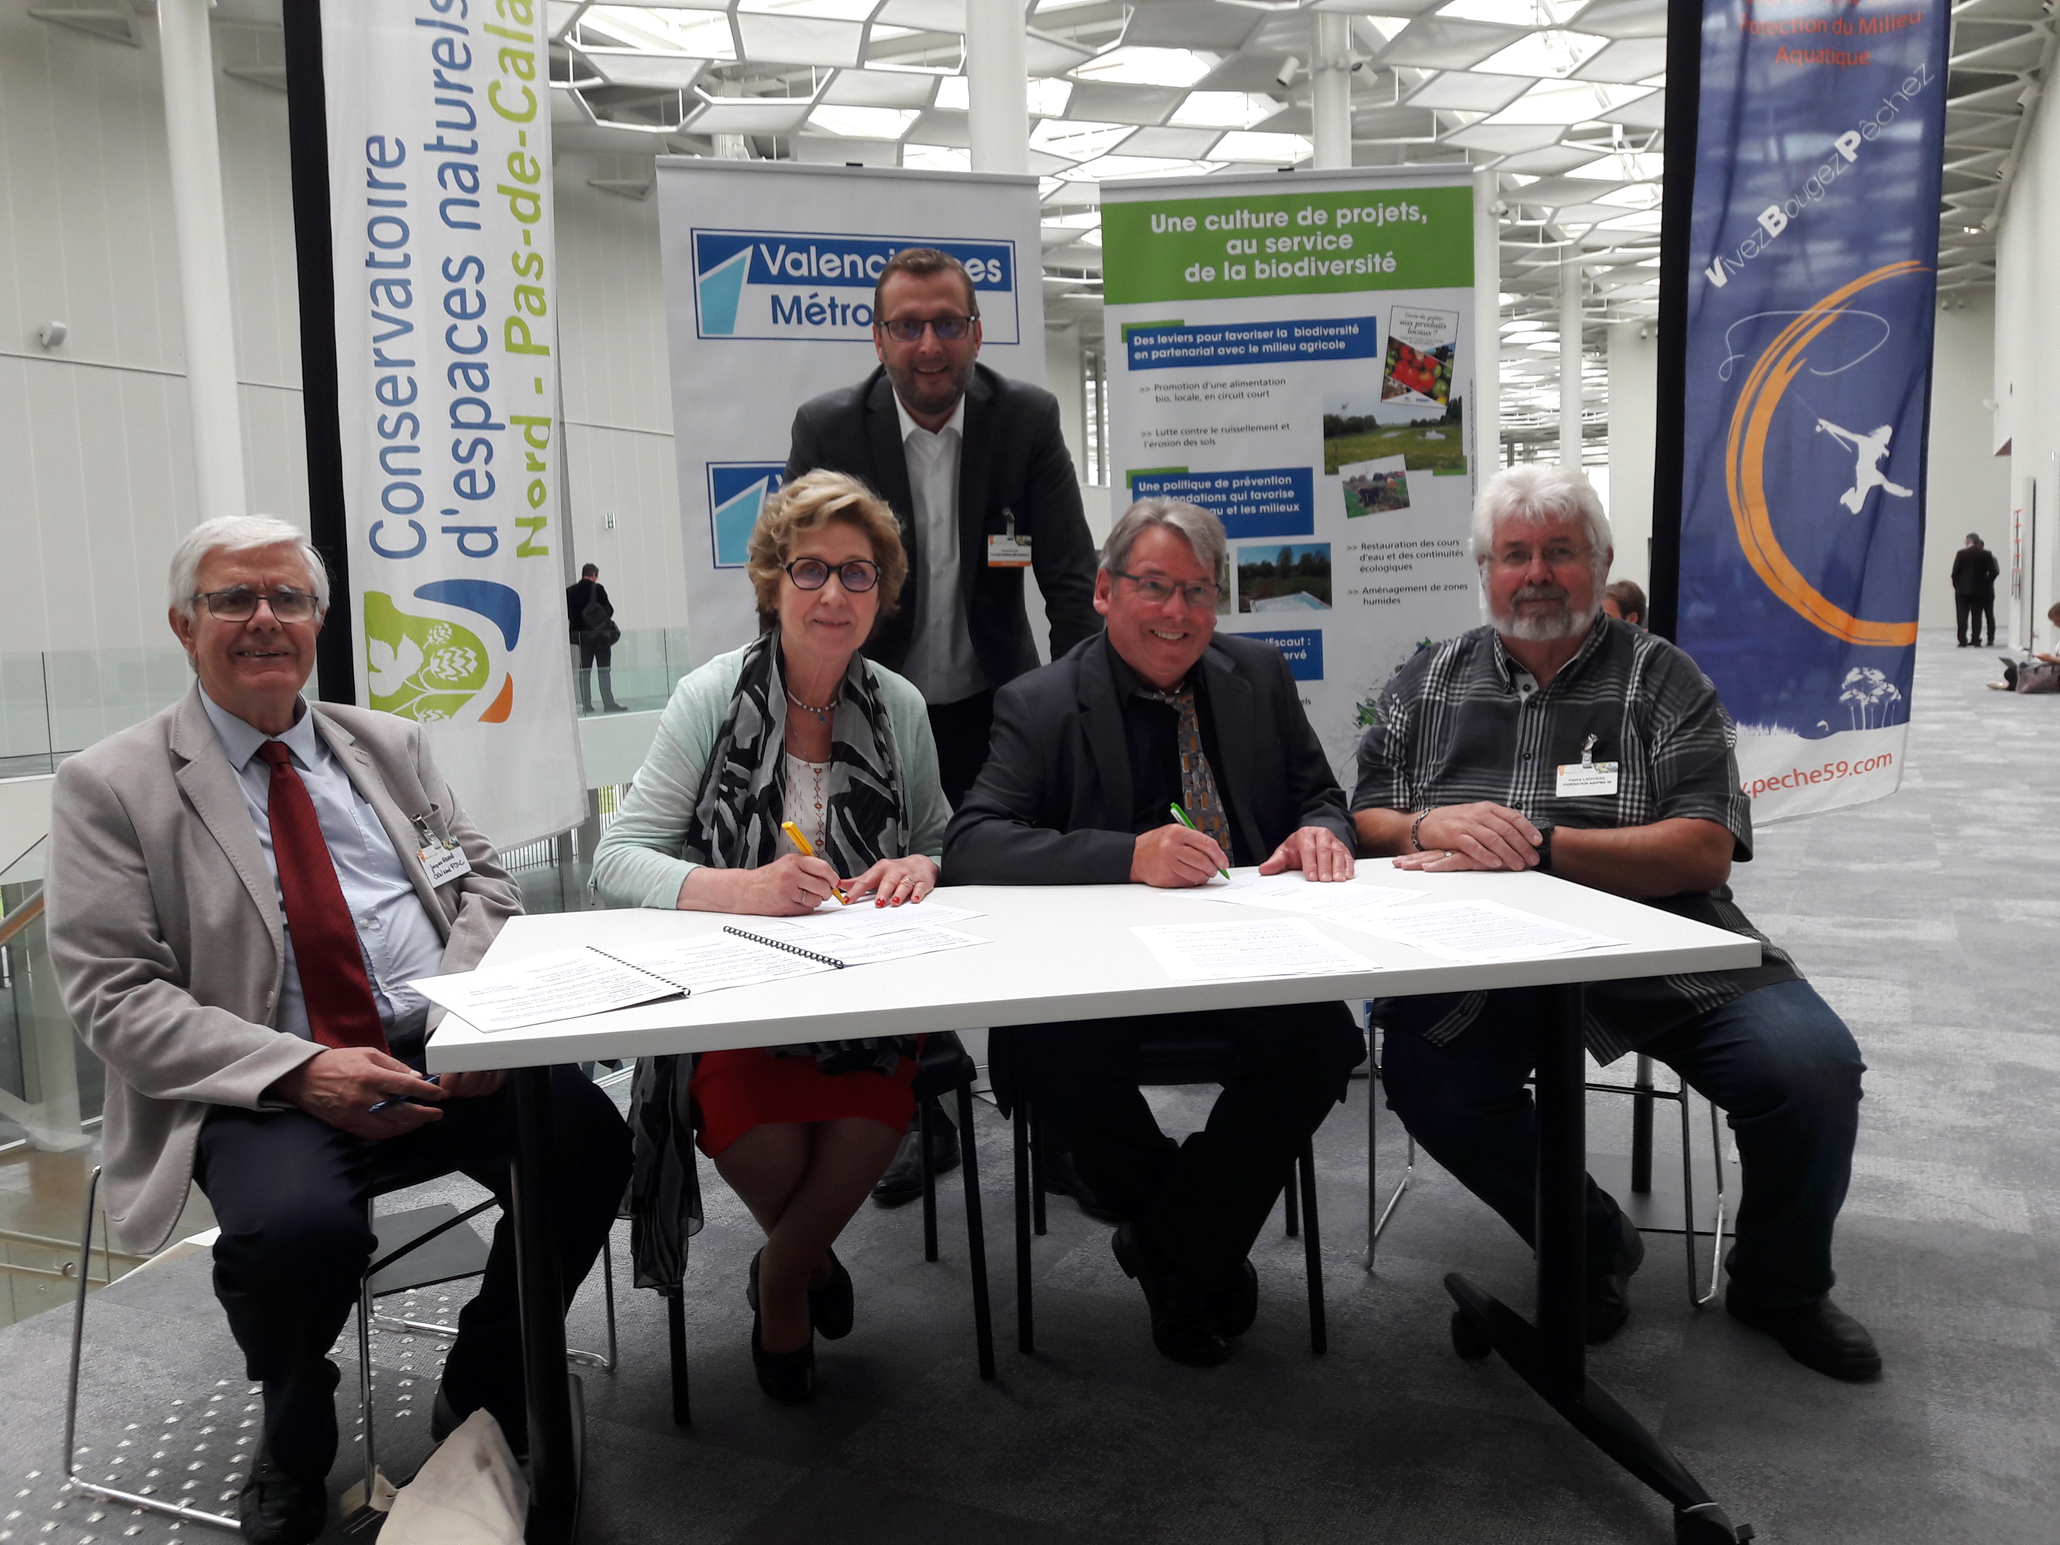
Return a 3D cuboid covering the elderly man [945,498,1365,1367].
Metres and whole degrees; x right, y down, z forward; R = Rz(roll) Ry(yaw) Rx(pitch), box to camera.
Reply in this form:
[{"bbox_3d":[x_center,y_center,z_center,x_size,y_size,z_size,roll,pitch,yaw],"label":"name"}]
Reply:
[{"bbox_3d":[0.173,0.243,2.467,0.570,1.280,0.700,-2,6,-3],"label":"elderly man"}]

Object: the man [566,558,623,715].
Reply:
[{"bbox_3d":[-5.317,-1.606,20.223,0.550,1.770,0.420,1,6,27],"label":"man"}]

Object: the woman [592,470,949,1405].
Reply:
[{"bbox_3d":[-0.372,0.241,2.415,0.520,1.330,0.700,-3,6,-9],"label":"woman"}]

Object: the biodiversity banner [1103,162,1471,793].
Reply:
[{"bbox_3d":[0.615,-0.306,3.831,0.840,2.070,0.200,-2,6,2],"label":"biodiversity banner"}]

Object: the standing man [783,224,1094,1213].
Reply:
[{"bbox_3d":[-0.156,-0.016,2.953,0.540,1.720,0.700,-2,6,-3],"label":"standing man"}]

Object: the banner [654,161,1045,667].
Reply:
[{"bbox_3d":[-0.345,-0.282,3.760,0.850,2.100,0.200,-4,6,-18],"label":"banner"}]

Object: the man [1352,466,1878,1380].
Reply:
[{"bbox_3d":[0.847,0.186,2.604,0.720,1.320,0.780,-1,6,14],"label":"man"}]

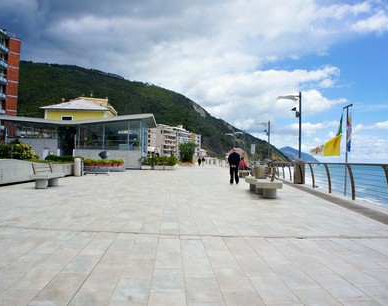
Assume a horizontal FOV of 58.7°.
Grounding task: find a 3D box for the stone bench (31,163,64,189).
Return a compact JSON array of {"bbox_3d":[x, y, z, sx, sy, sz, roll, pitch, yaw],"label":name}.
[{"bbox_3d":[-5.220,0.798,12.400,0.580,0.860,1.900,1,-1,-1],"label":"stone bench"}]

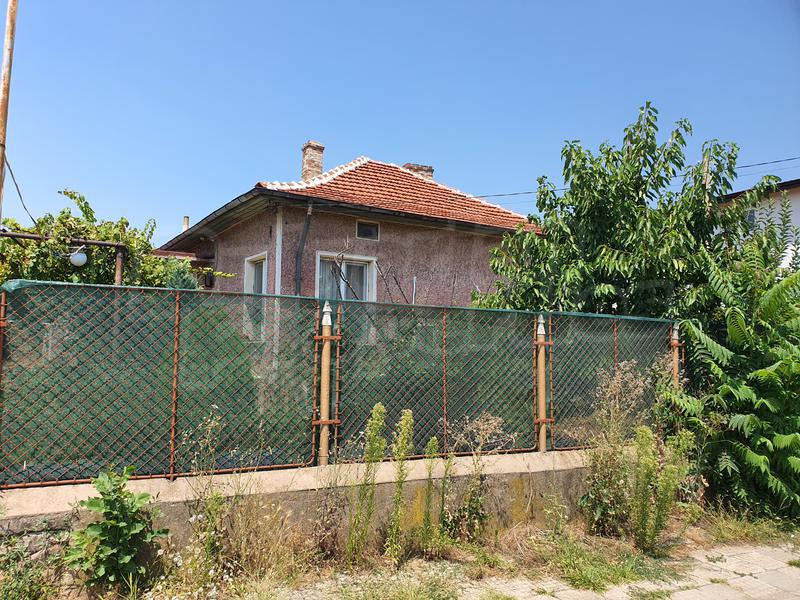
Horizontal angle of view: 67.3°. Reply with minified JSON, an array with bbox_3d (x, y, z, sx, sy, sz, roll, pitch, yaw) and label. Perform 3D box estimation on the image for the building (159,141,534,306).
[{"bbox_3d":[-0.941,-0.795,15.707,8.720,6.550,7.957,4,-6,-33],"label":"building"}]

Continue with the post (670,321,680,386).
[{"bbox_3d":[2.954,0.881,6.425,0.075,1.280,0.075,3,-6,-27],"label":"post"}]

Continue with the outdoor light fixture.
[{"bbox_3d":[-3.585,-0.485,6.700,0.210,0.210,0.210,3,-6,-27],"label":"outdoor light fixture"}]

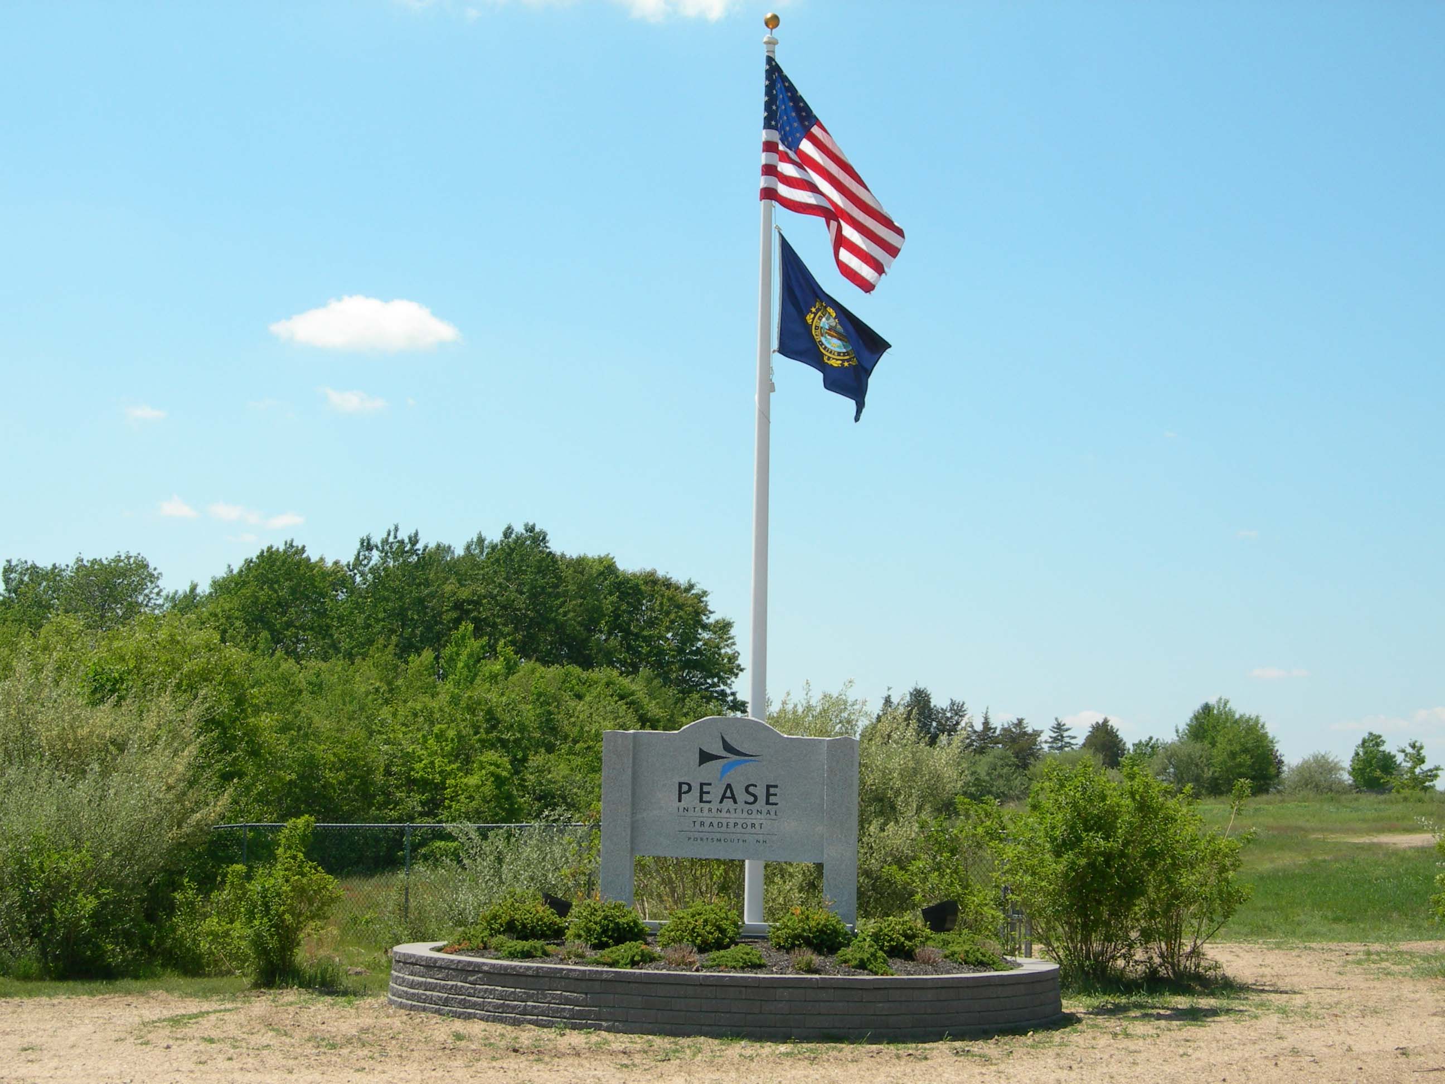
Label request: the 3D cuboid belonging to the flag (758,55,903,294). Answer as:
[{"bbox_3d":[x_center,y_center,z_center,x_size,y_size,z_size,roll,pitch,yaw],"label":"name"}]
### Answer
[{"bbox_3d":[1.074,-3.585,24.840,1.420,2.380,0.450,1,-6,0],"label":"flag"}]

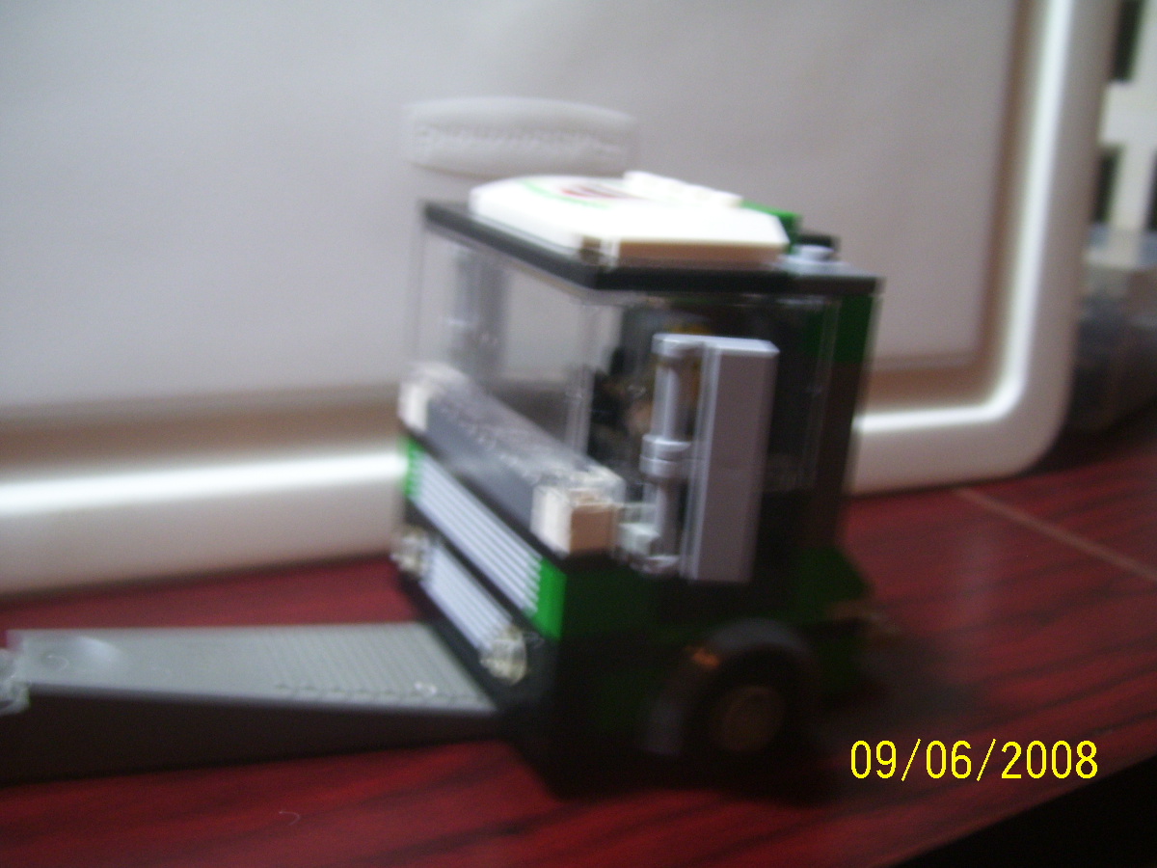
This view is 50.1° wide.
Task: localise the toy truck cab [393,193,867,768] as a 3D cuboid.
[{"bbox_3d":[0.010,0.002,0.196,0.061,0.081,0.080,-2,16,-26],"label":"toy truck cab"}]

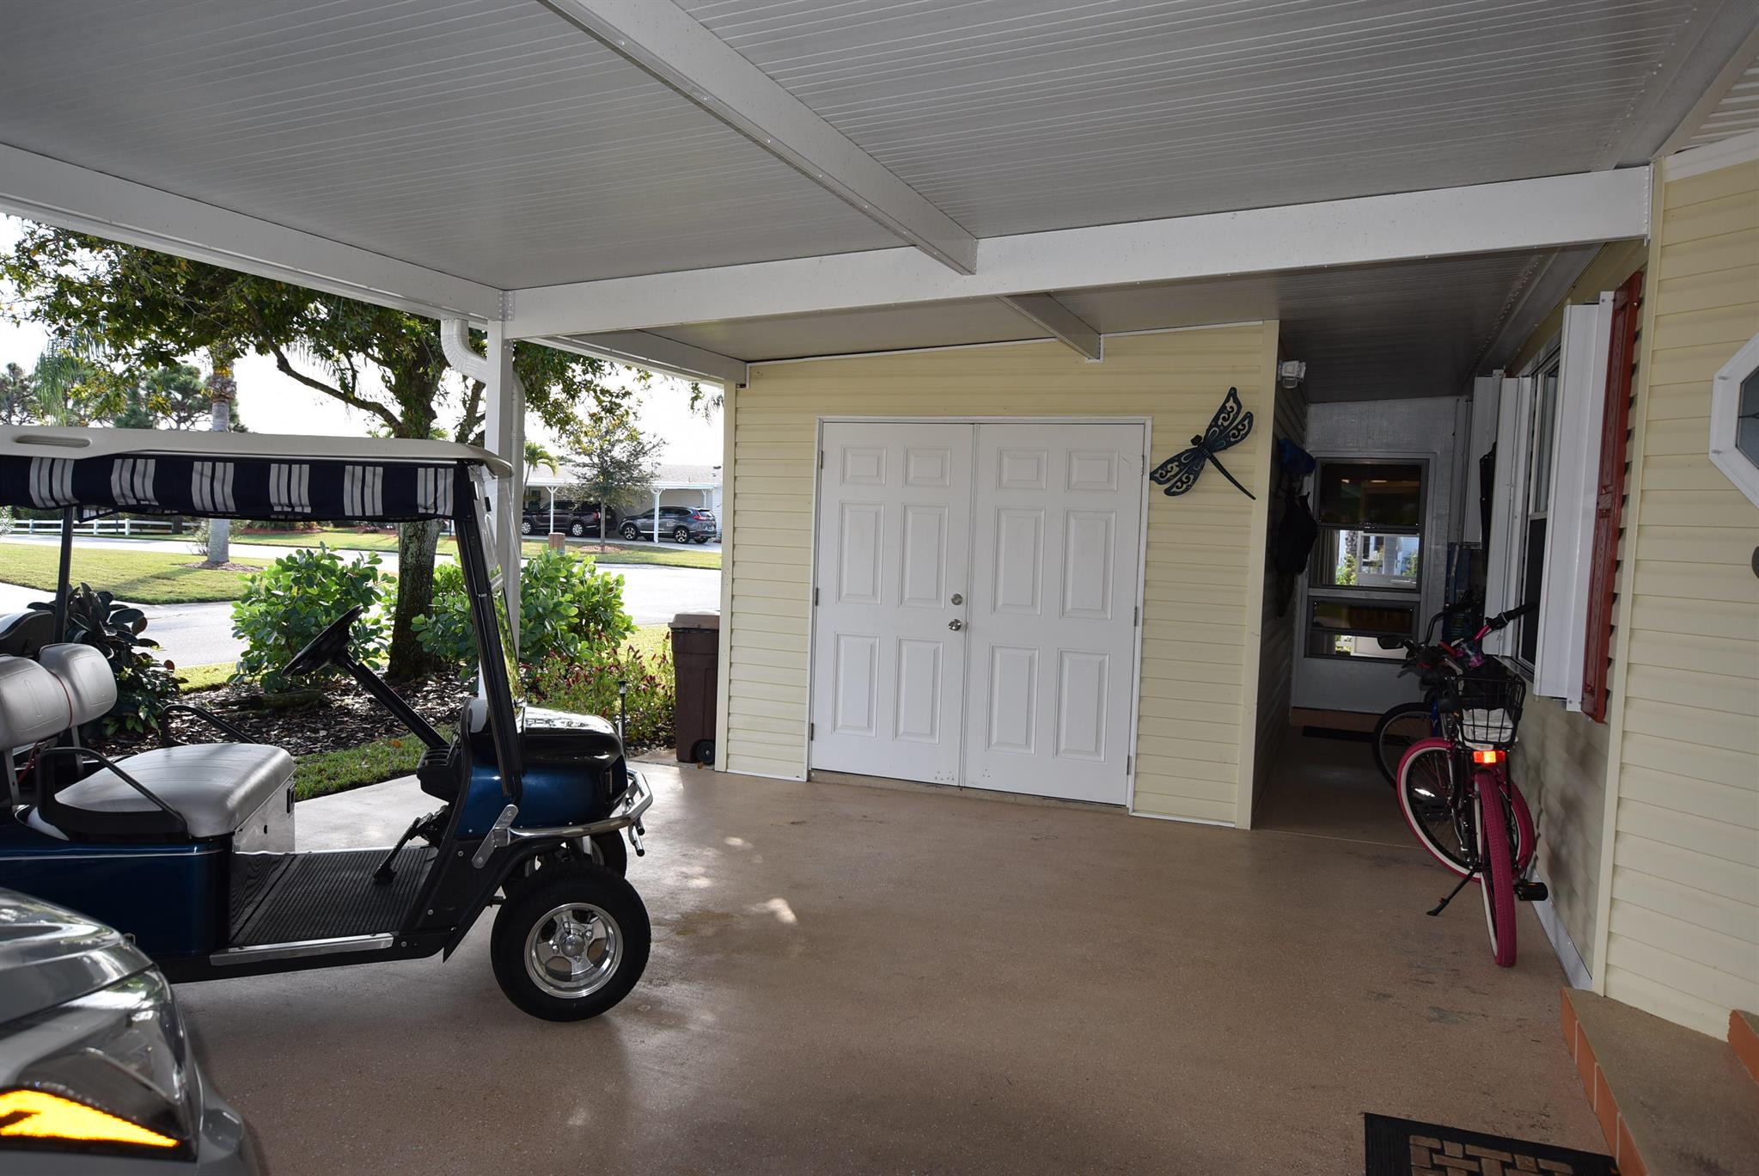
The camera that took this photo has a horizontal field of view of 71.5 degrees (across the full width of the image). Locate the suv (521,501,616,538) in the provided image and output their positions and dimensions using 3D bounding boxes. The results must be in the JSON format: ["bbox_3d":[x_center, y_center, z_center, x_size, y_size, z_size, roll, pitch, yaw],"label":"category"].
[{"bbox_3d":[-15.100,-3.260,58.500,4.900,1.760,1.950,3,3,20],"label":"suv"}]

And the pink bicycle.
[{"bbox_3d":[2.377,0.715,4.853,0.580,1.220,1.720,4,3,22],"label":"pink bicycle"}]

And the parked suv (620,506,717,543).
[{"bbox_3d":[-10.000,-2.940,57.400,4.600,1.680,1.860,3,3,20],"label":"parked suv"}]

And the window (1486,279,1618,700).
[{"bbox_3d":[2.898,-0.335,5.419,0.130,1.470,2.550,4,3,22],"label":"window"}]

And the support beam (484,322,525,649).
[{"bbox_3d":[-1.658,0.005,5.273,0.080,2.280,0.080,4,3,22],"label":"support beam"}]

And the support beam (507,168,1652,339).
[{"bbox_3d":[0.356,-1.149,4.417,4.170,0.207,0.060,0,2,22],"label":"support beam"}]

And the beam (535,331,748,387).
[{"bbox_3d":[-1.208,-1.221,6.217,0.070,0.150,2.160,4,3,22],"label":"beam"}]

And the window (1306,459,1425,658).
[{"bbox_3d":[3.793,-0.219,9.543,0.800,1.540,0.070,4,3,22],"label":"window"}]

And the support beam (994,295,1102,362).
[{"bbox_3d":[0.745,-1.234,5.440,0.055,0.140,2.150,4,3,22],"label":"support beam"}]

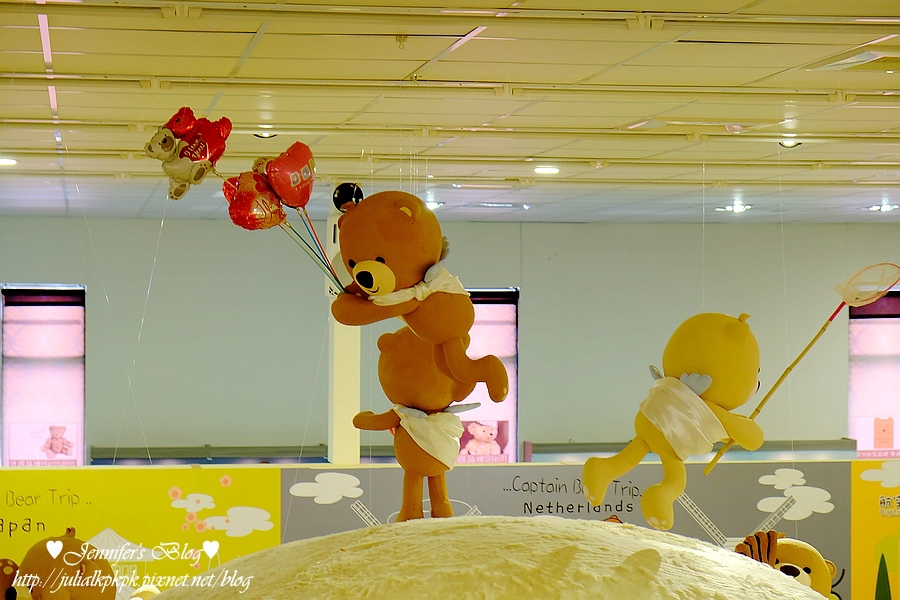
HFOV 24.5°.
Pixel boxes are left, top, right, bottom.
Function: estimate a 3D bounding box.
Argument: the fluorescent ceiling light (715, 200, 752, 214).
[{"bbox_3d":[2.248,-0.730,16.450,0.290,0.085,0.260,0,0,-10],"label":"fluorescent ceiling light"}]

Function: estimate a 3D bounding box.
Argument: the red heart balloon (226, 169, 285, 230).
[{"bbox_3d":[-0.648,-0.333,6.950,0.205,0.205,0.110,38,4,3],"label":"red heart balloon"}]

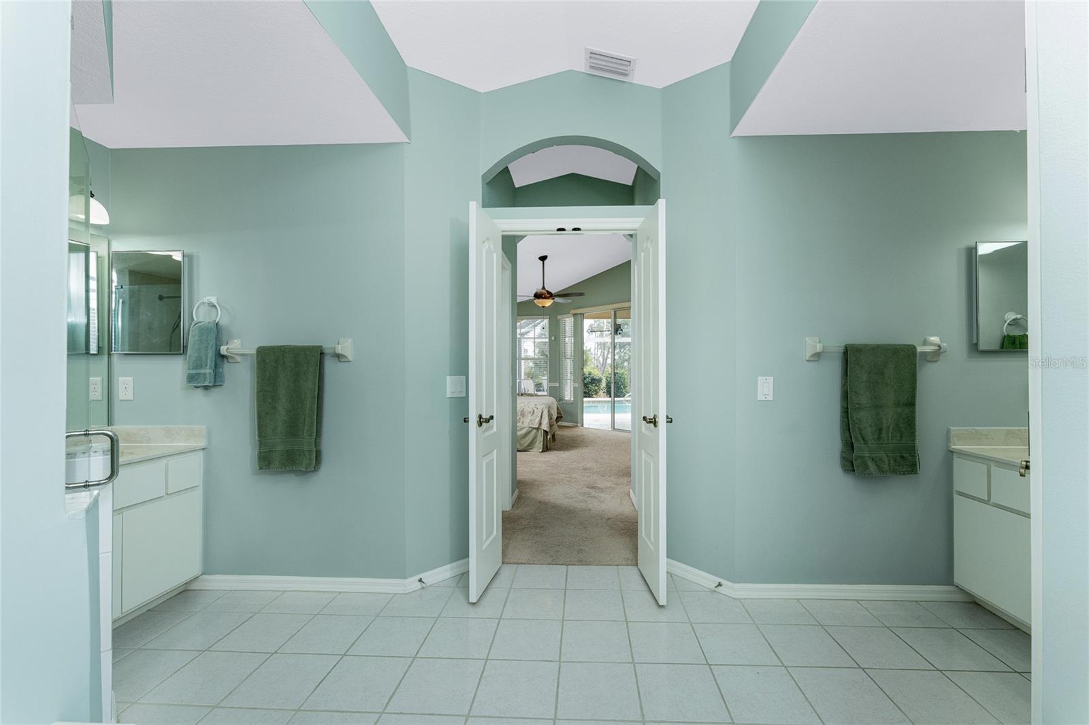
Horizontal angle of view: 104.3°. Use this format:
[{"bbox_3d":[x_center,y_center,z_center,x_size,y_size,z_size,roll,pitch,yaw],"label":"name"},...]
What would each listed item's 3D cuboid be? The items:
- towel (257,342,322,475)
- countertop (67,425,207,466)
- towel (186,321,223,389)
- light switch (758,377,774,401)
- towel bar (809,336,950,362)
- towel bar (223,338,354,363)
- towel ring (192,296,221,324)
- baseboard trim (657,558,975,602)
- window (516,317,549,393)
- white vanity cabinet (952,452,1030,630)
[{"bbox_3d":[-1.364,0.240,2.266,0.335,0.660,0.080,0,-1,2],"label":"towel"},{"bbox_3d":[-2.128,0.408,1.845,0.550,0.125,0.920,0,-1,3],"label":"countertop"},{"bbox_3d":[-1.782,-0.043,2.235,0.150,0.352,0.080,0,-1,2],"label":"towel"},{"bbox_3d":[1.155,0.137,2.211,0.079,0.121,0.012,0,-1,2],"label":"light switch"},{"bbox_3d":[1.731,-0.072,2.187,0.697,0.120,0.090,0,-1,2],"label":"towel bar"},{"bbox_3d":[-1.374,-0.060,2.244,0.685,0.122,0.085,0,-1,2],"label":"towel bar"},{"bbox_3d":[-1.785,-0.266,2.245,0.146,0.158,0.065,0,-1,2],"label":"towel ring"},{"bbox_3d":[1.466,1.201,2.334,1.529,0.083,0.304,0,-1,5],"label":"baseboard trim"},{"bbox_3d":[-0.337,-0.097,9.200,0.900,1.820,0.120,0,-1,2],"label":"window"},{"bbox_3d":[2.370,0.840,1.735,0.530,0.775,0.920,0,-1,3],"label":"white vanity cabinet"}]

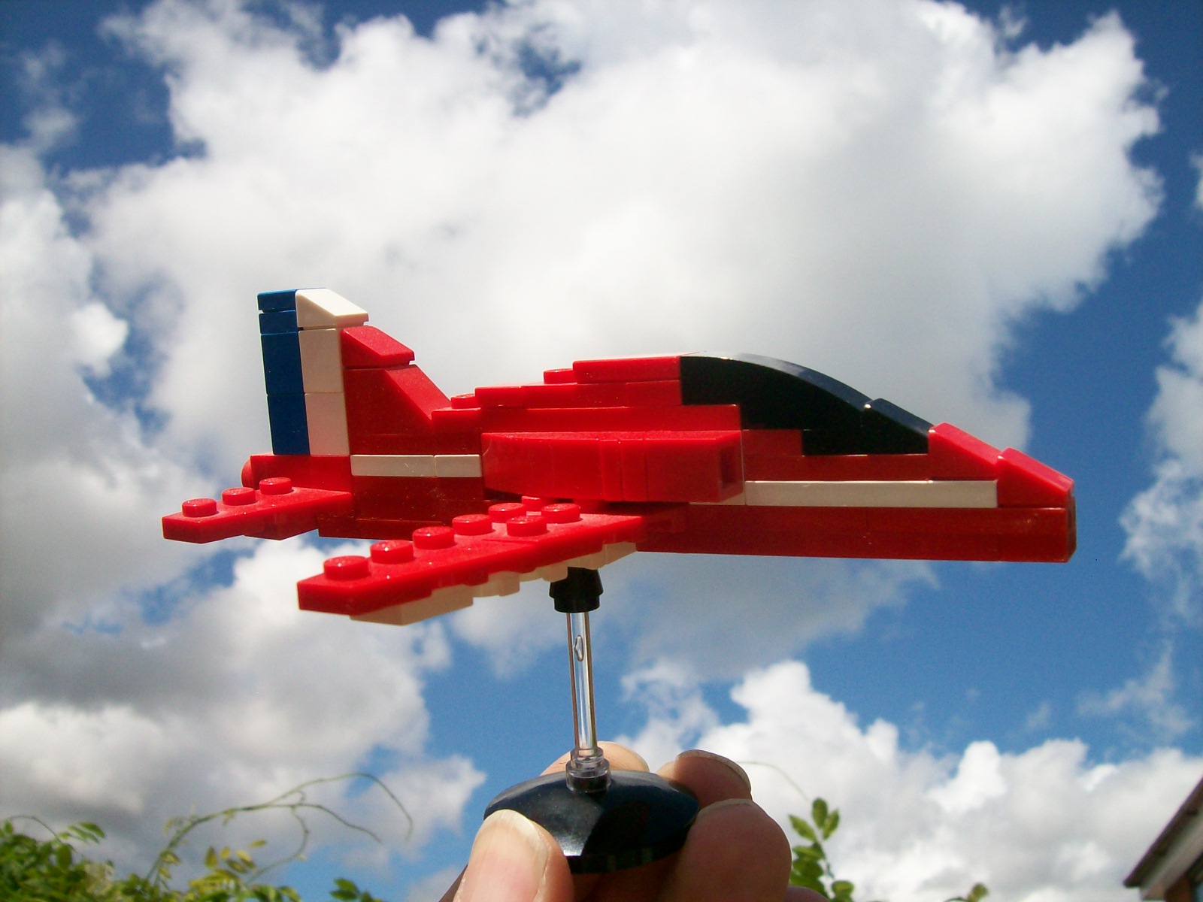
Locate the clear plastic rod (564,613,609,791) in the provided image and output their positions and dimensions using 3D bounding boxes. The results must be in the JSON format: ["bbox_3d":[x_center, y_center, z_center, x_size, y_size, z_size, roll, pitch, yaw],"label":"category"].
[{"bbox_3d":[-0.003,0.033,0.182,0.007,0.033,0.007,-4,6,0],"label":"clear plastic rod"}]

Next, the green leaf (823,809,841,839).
[{"bbox_3d":[0.276,0.447,1.500,0.018,0.041,0.006,25,-10,16],"label":"green leaf"}]

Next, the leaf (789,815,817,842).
[{"bbox_3d":[0.242,0.453,1.500,0.018,0.046,0.006,-44,-18,-6],"label":"leaf"}]

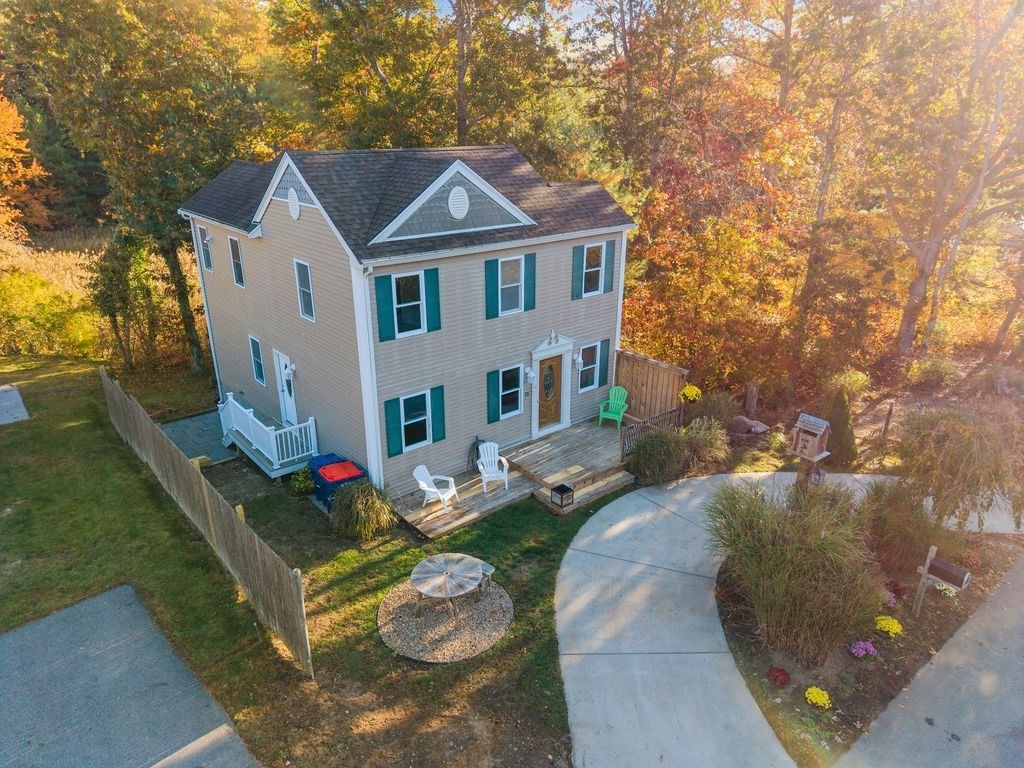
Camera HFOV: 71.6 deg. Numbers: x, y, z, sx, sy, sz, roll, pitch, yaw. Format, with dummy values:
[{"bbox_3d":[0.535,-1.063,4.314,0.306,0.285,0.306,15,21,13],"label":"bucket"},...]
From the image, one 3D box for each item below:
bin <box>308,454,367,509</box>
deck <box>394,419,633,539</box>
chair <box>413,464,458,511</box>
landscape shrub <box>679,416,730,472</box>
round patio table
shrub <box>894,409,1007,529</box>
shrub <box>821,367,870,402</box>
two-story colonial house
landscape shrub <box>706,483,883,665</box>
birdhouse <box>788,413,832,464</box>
[{"bbox_3d":[-4.078,2.391,16.686,0.900,1.080,1.270,-17,27,-37],"label":"bin"},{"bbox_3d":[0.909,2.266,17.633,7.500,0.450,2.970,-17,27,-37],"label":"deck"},{"bbox_3d":[-1.656,2.329,16.157,0.820,0.920,0.740,10,23,23],"label":"chair"},{"bbox_3d":[5.006,1.509,18.458,1.300,1.320,1.300,0,21,0],"label":"landscape shrub"},{"bbox_3d":[-1.201,3.883,13.260,1.320,0.770,1.320,0,21,0],"label":"round patio table"},{"bbox_3d":[10.203,1.744,16.305,2.150,2.500,2.150,-17,27,-37],"label":"shrub"},{"bbox_3d":[10.658,-0.005,22.643,1.385,1.077,1.385,-16,26,-37],"label":"shrub"},{"bbox_3d":[-3.463,-3.065,21.303,8.250,7.950,11.500,-17,27,-37],"label":"two-story colonial house"},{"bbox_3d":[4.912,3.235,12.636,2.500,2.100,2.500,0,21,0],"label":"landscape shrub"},{"bbox_3d":[5.906,1.025,14.026,0.590,0.790,0.600,-16,26,-37],"label":"birdhouse"}]

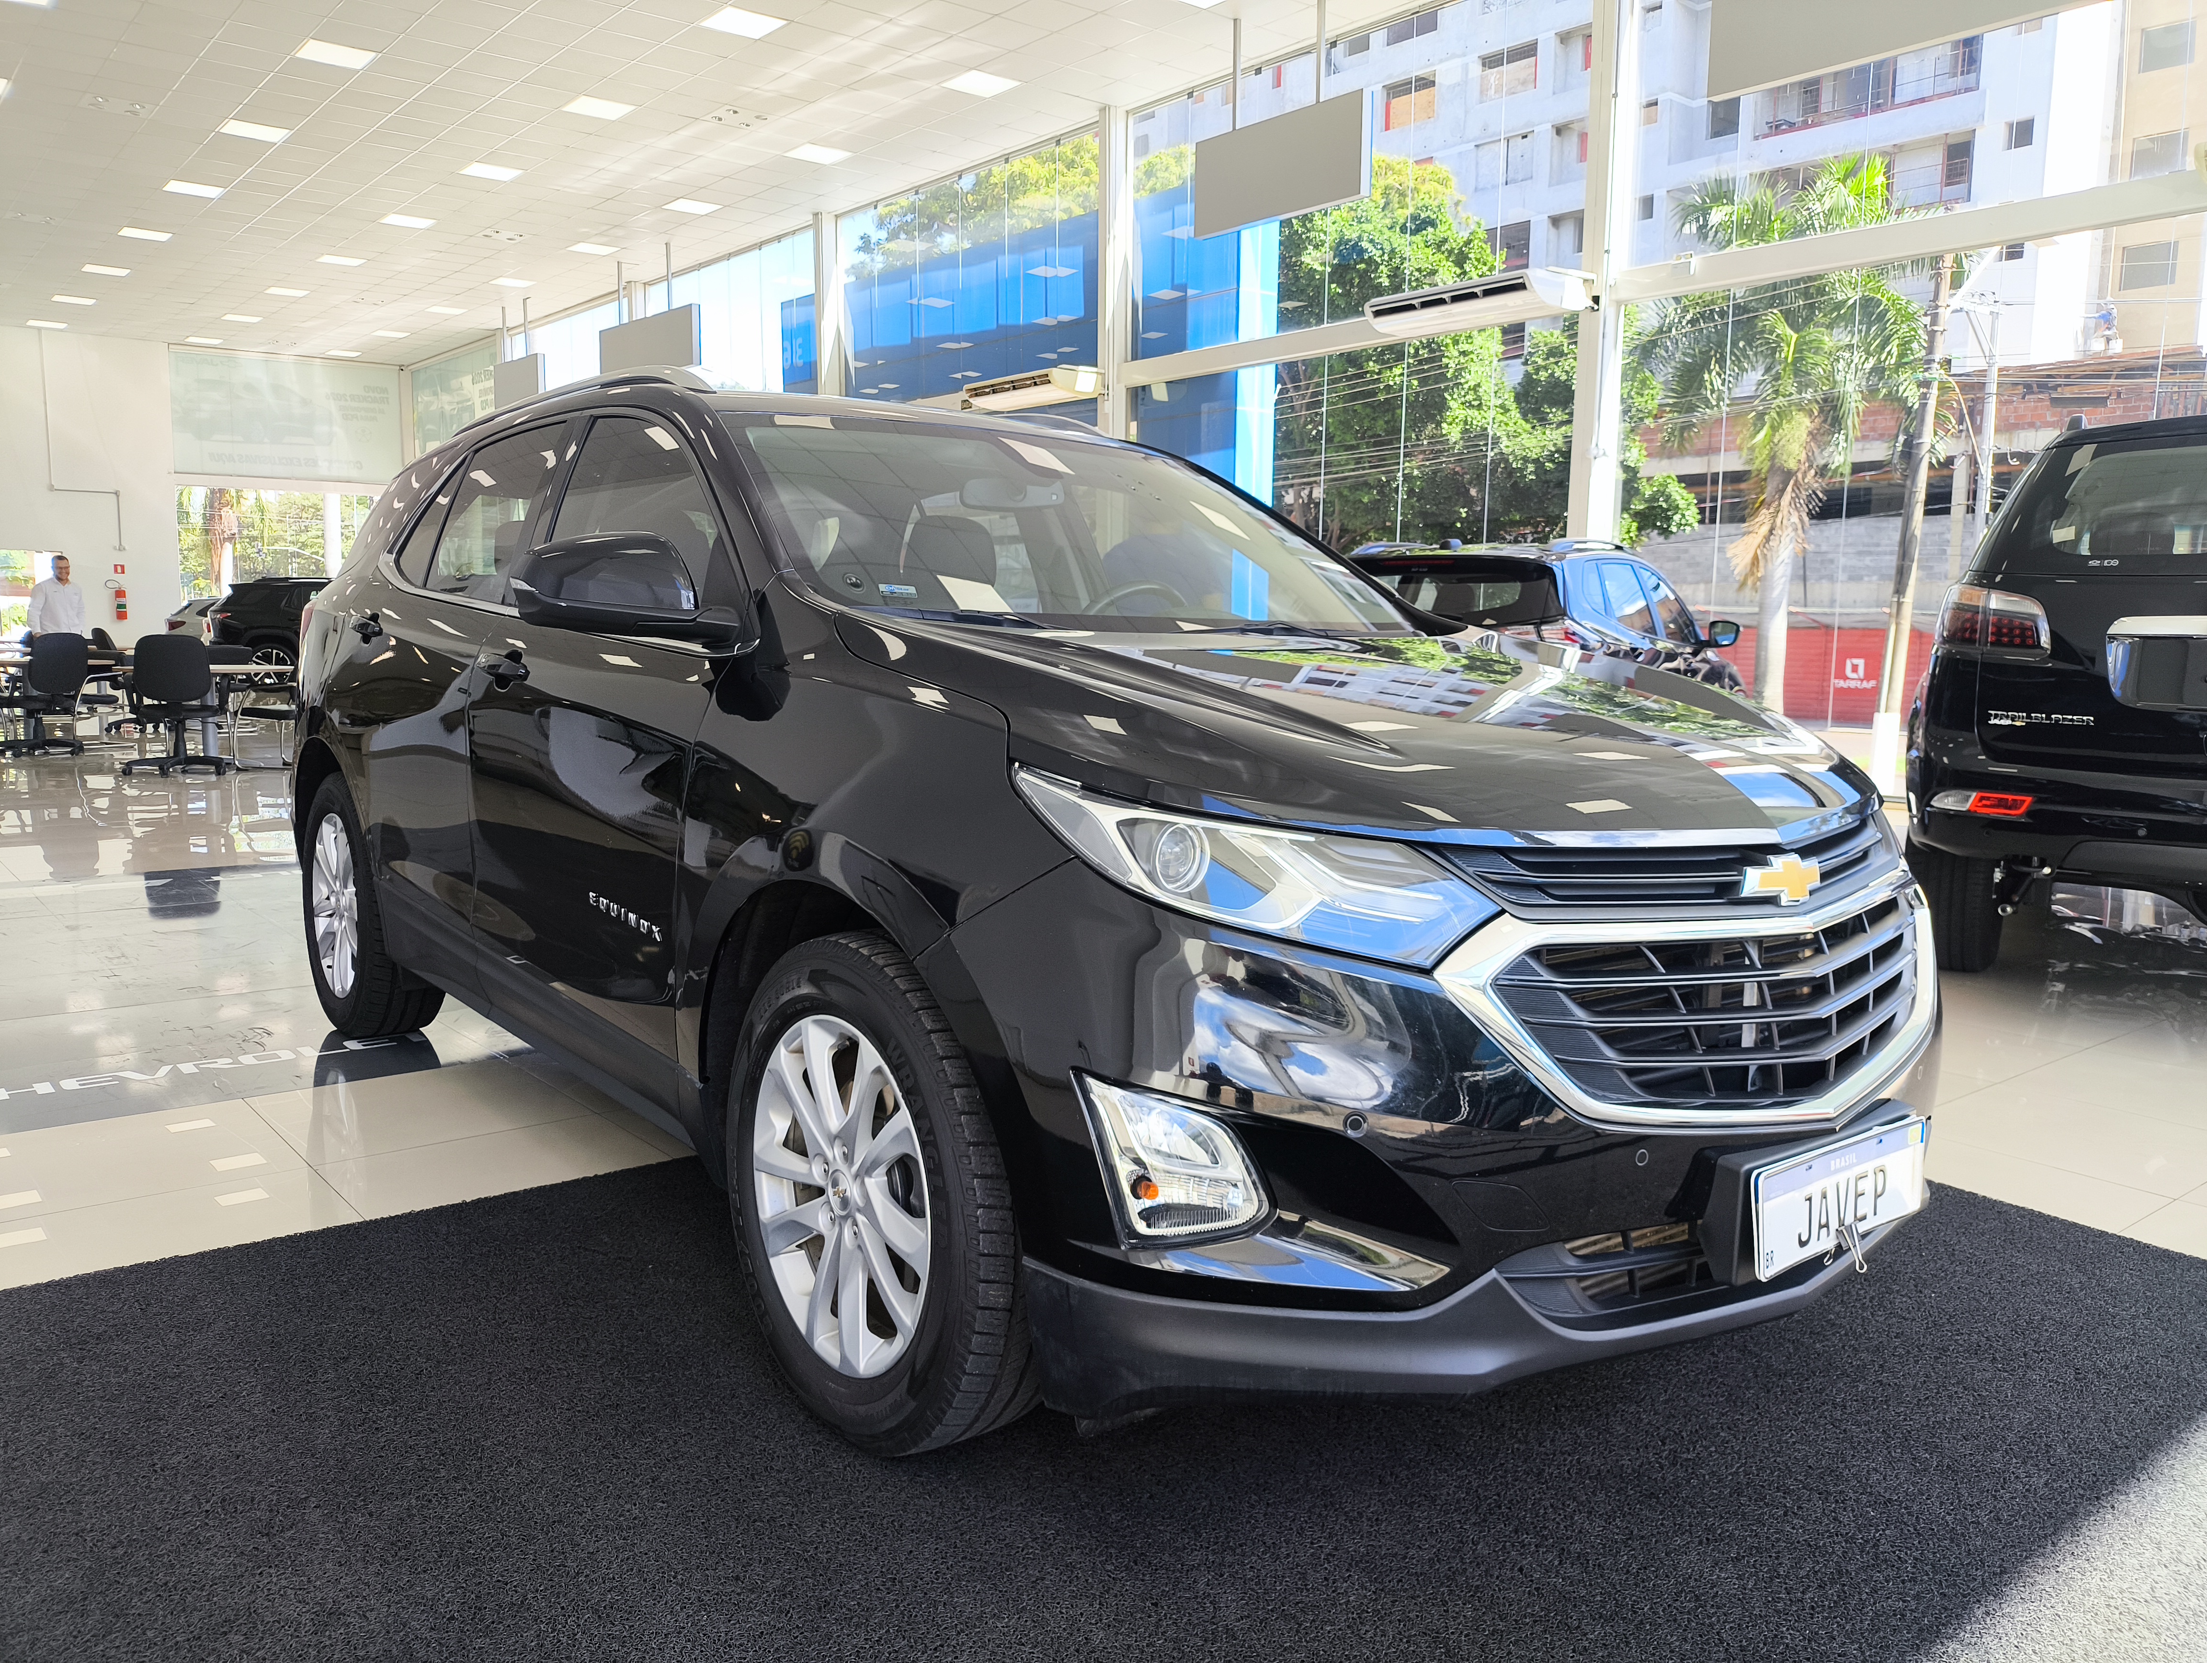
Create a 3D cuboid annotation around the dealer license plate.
[{"bbox_3d":[0.915,0.445,1.960,0.400,0.130,0.015,-3,8,-38],"label":"dealer license plate"}]

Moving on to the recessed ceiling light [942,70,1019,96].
[{"bbox_3d":[-1.156,-7.099,15.159,0.590,0.050,0.590,-6,10,-40],"label":"recessed ceiling light"}]

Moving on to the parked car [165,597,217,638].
[{"bbox_3d":[-13.839,-3.425,27.797,4.250,1.480,1.750,-5,9,-34],"label":"parked car"}]

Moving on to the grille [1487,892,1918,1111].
[{"bbox_3d":[0.856,0.221,2.021,1.000,0.235,0.160,-3,8,-38],"label":"grille"}]

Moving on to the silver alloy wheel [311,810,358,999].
[{"bbox_3d":[-1.988,0.193,4.349,0.190,0.495,0.495,-6,10,-38],"label":"silver alloy wheel"}]

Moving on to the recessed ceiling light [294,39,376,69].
[{"bbox_3d":[-7.074,-7.180,14.747,0.590,0.050,0.590,-6,10,-40],"label":"recessed ceiling light"}]

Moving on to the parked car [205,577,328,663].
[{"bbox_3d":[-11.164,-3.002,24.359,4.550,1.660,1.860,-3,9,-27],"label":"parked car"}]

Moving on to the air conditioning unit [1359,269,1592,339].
[{"bbox_3d":[2.851,-4.079,12.380,0.680,0.235,1.580,-6,10,-40],"label":"air conditioning unit"}]

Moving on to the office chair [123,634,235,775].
[{"bbox_3d":[-6.532,-0.907,11.300,0.620,0.970,0.610,-2,8,-20],"label":"office chair"}]

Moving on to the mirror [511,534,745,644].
[{"bbox_3d":[-0.734,-0.371,2.446,0.240,0.165,0.280,-6,10,-38],"label":"mirror"}]

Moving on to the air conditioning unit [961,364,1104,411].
[{"bbox_3d":[-0.744,-4.650,16.817,0.650,0.245,1.580,-6,10,-40],"label":"air conditioning unit"}]

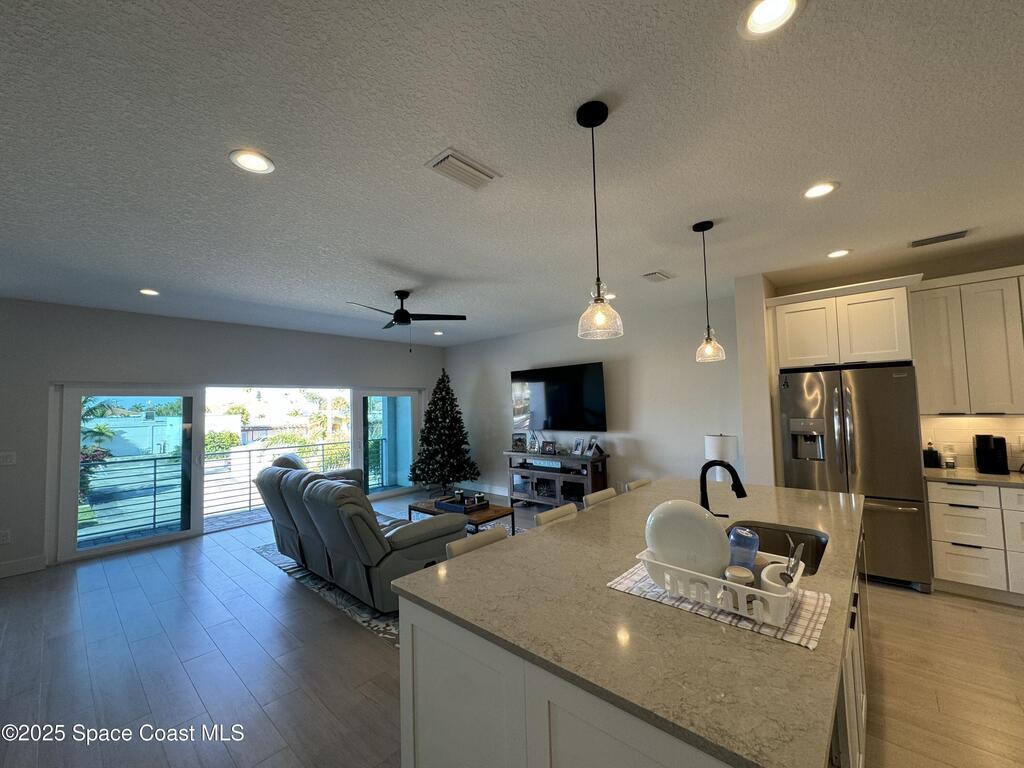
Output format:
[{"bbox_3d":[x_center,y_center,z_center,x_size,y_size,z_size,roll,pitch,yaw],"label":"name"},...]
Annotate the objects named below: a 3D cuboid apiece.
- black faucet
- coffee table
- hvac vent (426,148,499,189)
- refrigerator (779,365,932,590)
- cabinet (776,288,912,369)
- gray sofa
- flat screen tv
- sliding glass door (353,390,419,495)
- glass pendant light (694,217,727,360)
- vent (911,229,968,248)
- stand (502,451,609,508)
[{"bbox_3d":[0.981,0.533,1.930,0.205,0.343,0.090,-4,-4,41],"label":"black faucet"},{"bbox_3d":[-0.544,1.559,4.449,1.120,0.450,0.570,-4,-4,41],"label":"coffee table"},{"bbox_3d":[-0.250,-1.144,2.231,0.210,0.020,0.370,-4,-4,41],"label":"hvac vent"},{"bbox_3d":[3.064,0.767,3.747,0.907,1.770,0.720,-4,-4,41],"label":"refrigerator"},{"bbox_3d":[3.071,-0.466,3.872,0.900,0.610,0.610,-4,-4,41],"label":"cabinet"},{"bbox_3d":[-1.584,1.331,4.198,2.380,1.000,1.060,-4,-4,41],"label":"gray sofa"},{"bbox_3d":[0.650,0.224,6.231,1.690,0.940,0.060,-4,-4,41],"label":"flat screen tv"},{"bbox_3d":[-2.307,1.069,7.604,0.100,1.930,1.340,-4,-4,41],"label":"sliding glass door"},{"bbox_3d":[1.438,-0.667,3.053,0.205,0.980,0.205,-4,-4,41],"label":"glass pendant light"},{"bbox_3d":[3.553,-1.202,3.457,0.370,0.020,0.210,-4,-4,41],"label":"vent"},{"bbox_3d":[0.603,1.421,5.948,1.550,0.810,0.440,-4,-4,41],"label":"stand"}]

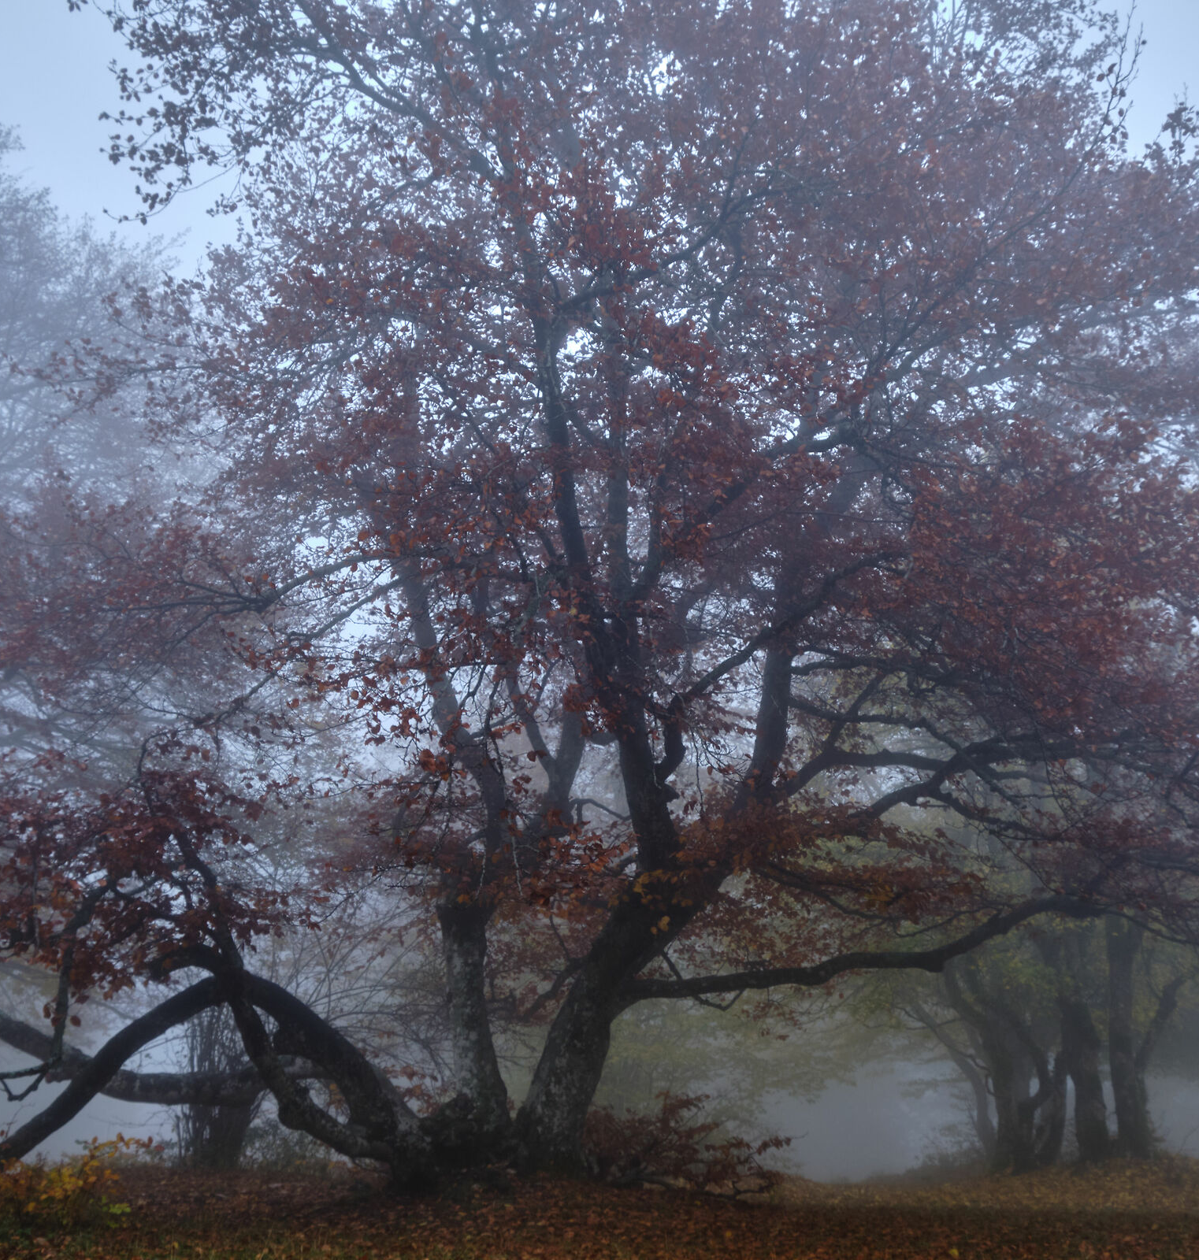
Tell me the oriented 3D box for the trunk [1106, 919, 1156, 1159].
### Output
[{"bbox_3d":[5.660,4.332,15.133,0.410,2.550,0.410,0,-15,0],"label":"trunk"}]

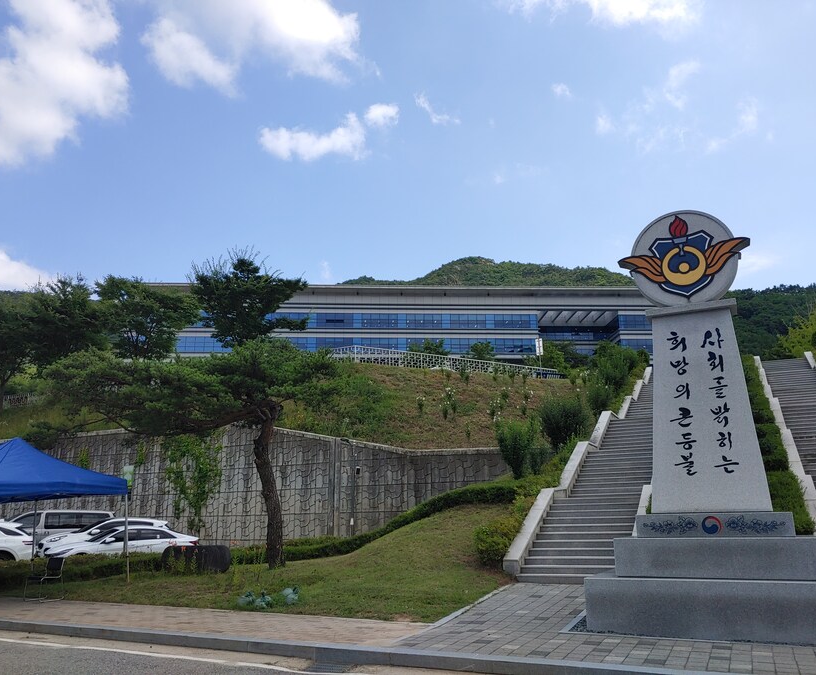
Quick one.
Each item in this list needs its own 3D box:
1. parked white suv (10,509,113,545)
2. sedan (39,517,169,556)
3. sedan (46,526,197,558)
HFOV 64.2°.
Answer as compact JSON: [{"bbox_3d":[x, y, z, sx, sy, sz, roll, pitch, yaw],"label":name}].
[{"bbox_3d":[-16.468,9.056,30.220,5.125,1.925,1.920,12,-21,-36],"label":"parked white suv"},{"bbox_3d":[-10.965,7.418,23.699,4.485,1.635,1.855,11,-20,-34],"label":"sedan"},{"bbox_3d":[-9.289,6.988,21.353,4.650,1.420,1.825,10,-19,-31],"label":"sedan"}]

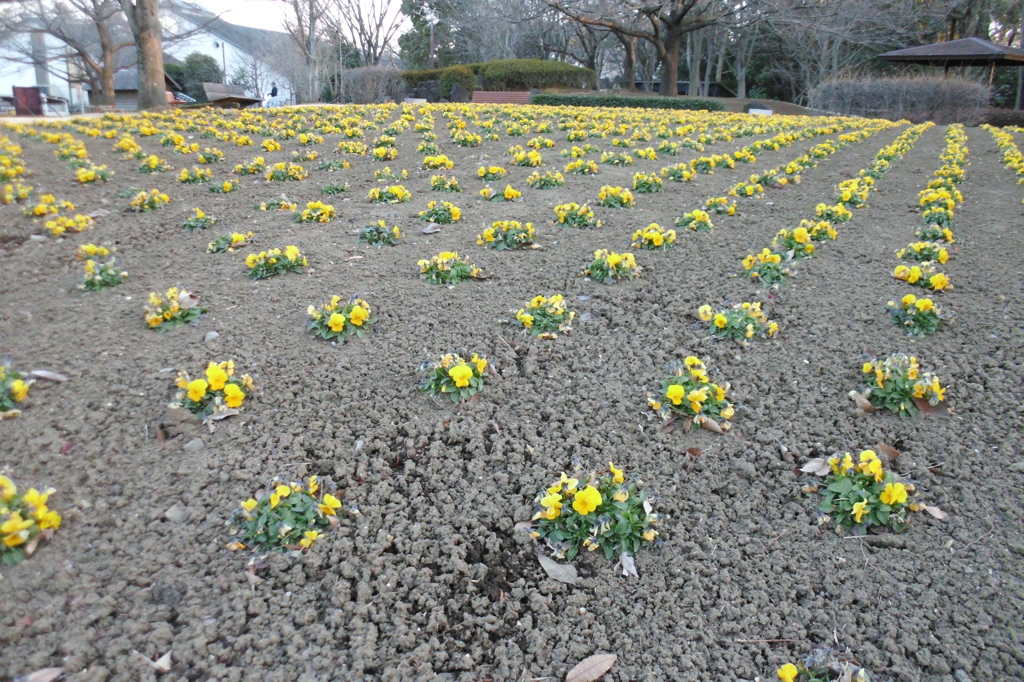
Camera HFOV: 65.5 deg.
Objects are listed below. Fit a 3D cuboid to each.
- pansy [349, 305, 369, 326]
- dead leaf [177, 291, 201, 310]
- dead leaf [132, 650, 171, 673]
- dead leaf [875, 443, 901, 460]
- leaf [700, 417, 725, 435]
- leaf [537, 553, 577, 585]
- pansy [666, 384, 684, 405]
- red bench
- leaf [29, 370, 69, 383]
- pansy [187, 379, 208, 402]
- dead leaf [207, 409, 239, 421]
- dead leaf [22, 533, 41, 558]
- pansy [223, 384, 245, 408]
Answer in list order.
[{"bbox_3d":[-0.395,-0.066,2.051,0.048,0.052,0.020,0,1,1],"label":"pansy"},{"bbox_3d":[-1.011,-0.127,2.487,0.072,0.053,0.040,-6,19,-22],"label":"dead leaf"},{"bbox_3d":[-0.617,0.547,1.362,0.065,0.024,0.035,4,24,6],"label":"dead leaf"},{"bbox_3d":[0.775,0.225,1.630,0.027,0.012,0.060,-6,27,-13],"label":"dead leaf"},{"bbox_3d":[0.510,0.214,2.028,0.028,0.022,0.075,-11,26,-27],"label":"leaf"},{"bbox_3d":[0.073,0.376,1.306,0.085,0.014,0.045,13,29,23],"label":"leaf"},{"bbox_3d":[0.420,0.137,2.047,0.046,0.053,0.024,5,9,12],"label":"pansy"},{"bbox_3d":[-0.332,-6.818,23.000,1.680,0.780,0.600,0,17,-1],"label":"red bench"},{"bbox_3d":[-1.248,0.095,2.146,0.118,0.018,0.036,7,23,13],"label":"leaf"},{"bbox_3d":[-0.791,0.123,2.003,0.051,0.058,0.024,-6,12,-22],"label":"pansy"},{"bbox_3d":[-0.626,0.159,1.720,0.061,0.016,0.038,-23,35,-39],"label":"dead leaf"},{"bbox_3d":[-0.957,0.406,1.586,0.026,0.020,0.053,-2,24,-8],"label":"dead leaf"},{"bbox_3d":[-0.588,0.117,1.680,0.046,0.051,0.020,-7,0,-24],"label":"pansy"}]

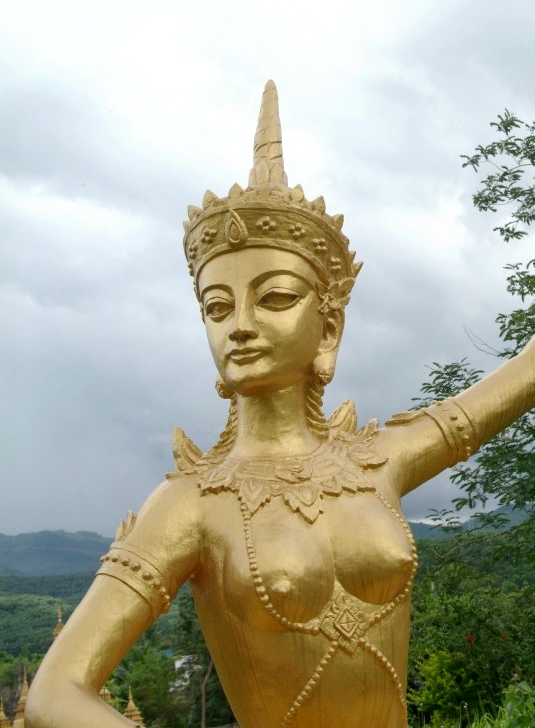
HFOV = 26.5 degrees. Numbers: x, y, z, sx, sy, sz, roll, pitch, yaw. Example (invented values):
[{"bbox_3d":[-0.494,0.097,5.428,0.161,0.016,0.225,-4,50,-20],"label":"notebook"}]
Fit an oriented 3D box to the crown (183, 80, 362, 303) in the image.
[{"bbox_3d":[0.008,-0.327,2.124,0.340,0.440,0.330,0,-11,0],"label":"crown"}]

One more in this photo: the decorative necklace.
[{"bbox_3d":[0.042,0.186,1.980,0.360,0.180,0.220,-3,-12,-19],"label":"decorative necklace"}]

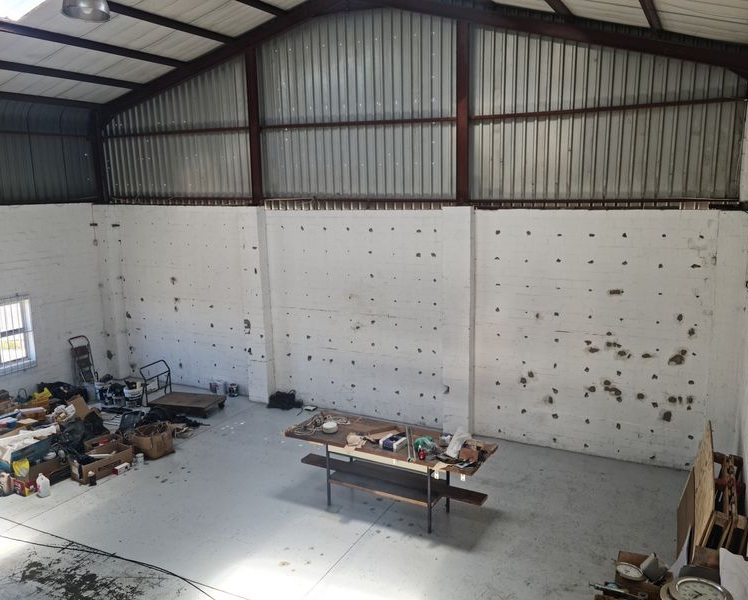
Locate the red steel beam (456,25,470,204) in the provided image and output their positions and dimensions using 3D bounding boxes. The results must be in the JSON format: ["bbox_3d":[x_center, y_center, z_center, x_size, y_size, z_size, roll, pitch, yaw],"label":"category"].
[{"bbox_3d":[1.379,-2.846,9.610,0.185,2.717,0.100,4,12,27],"label":"red steel beam"}]

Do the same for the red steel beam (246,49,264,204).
[{"bbox_3d":[-2.166,-3.130,11.440,0.185,2.725,0.100,4,12,27],"label":"red steel beam"}]

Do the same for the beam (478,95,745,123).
[{"bbox_3d":[3.088,-2.664,8.743,3.671,0.070,0.080,4,12,27],"label":"beam"}]

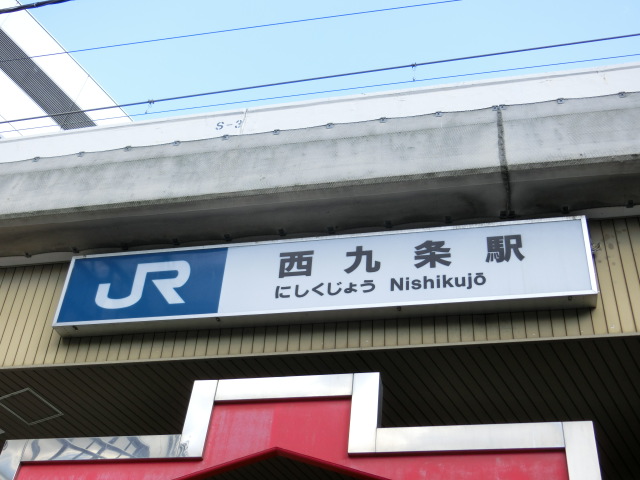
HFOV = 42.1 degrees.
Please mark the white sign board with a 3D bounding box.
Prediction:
[{"bbox_3d":[-0.063,0.338,7.005,4.500,0.735,0.205,-5,-37,12],"label":"white sign board"}]

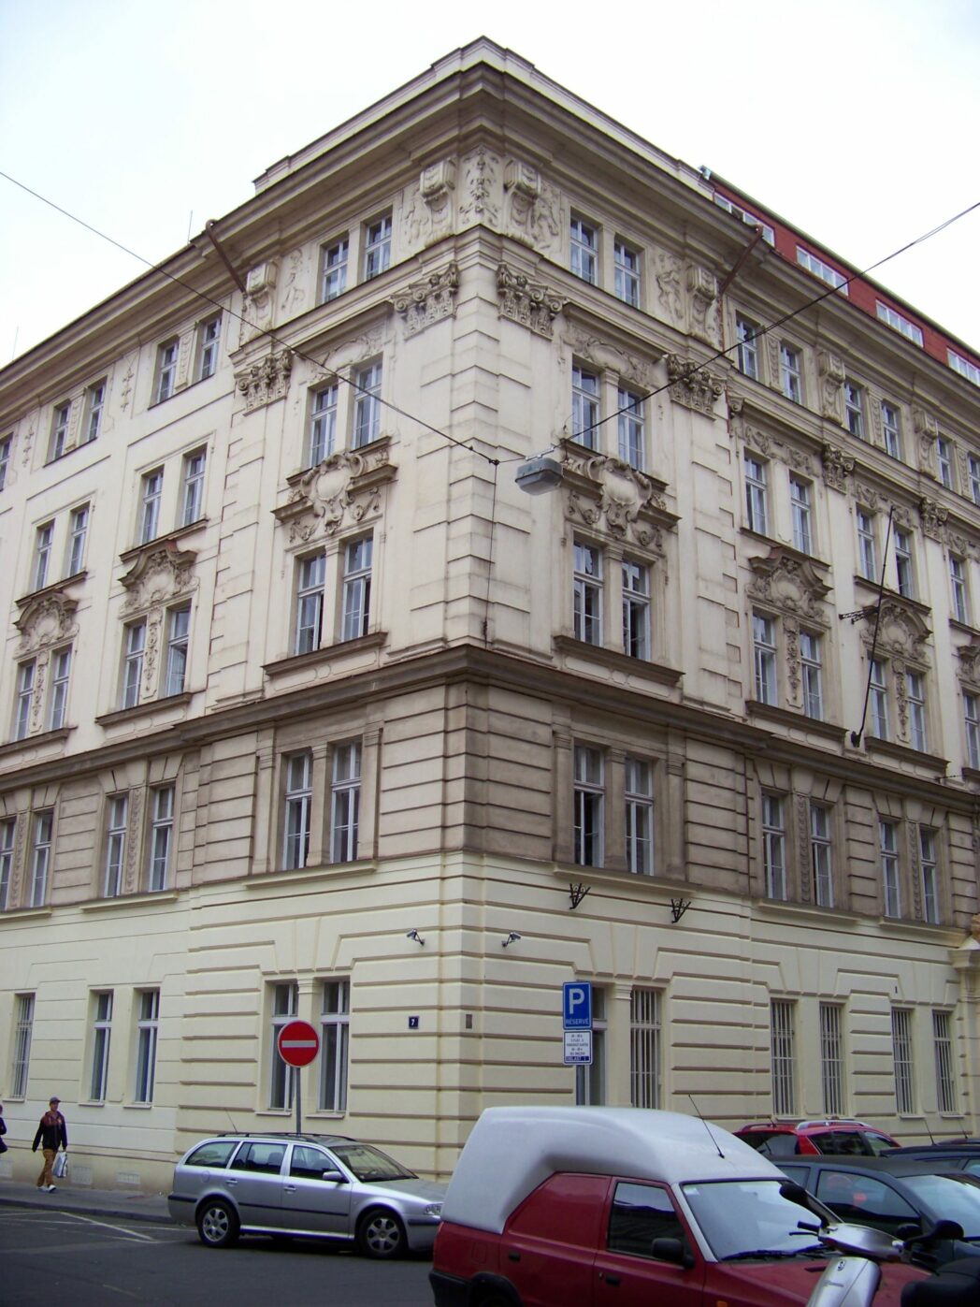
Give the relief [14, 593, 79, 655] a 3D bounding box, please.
[{"bbox_3d":[-11.188,-0.834,34.275,3.200,1.280,0.350,-15,-23,41],"label":"relief"}]

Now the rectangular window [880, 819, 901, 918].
[{"bbox_3d":[9.042,4.924,31.095,0.950,2.260,0.200,16,-23,-40],"label":"rectangular window"}]

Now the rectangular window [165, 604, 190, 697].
[{"bbox_3d":[-6.786,-0.023,30.197,0.973,2.144,0.160,-15,-23,40],"label":"rectangular window"}]

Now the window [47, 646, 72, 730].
[{"bbox_3d":[-10.355,0.901,33.343,0.977,2.093,0.160,-15,-23,40],"label":"window"}]

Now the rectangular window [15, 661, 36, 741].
[{"bbox_3d":[-11.762,1.243,34.706,0.970,2.130,0.200,-15,-23,41],"label":"rectangular window"}]

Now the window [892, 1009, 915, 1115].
[{"bbox_3d":[9.058,8.977,30.000,0.895,2.193,0.160,16,-23,-39],"label":"window"}]

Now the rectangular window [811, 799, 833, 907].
[{"bbox_3d":[7.201,4.397,29.801,0.930,2.230,0.180,16,-23,-40],"label":"rectangular window"}]

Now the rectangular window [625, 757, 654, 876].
[{"bbox_3d":[2.721,3.070,25.527,0.960,2.220,0.200,16,-23,-40],"label":"rectangular window"}]

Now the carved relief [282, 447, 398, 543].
[{"bbox_3d":[-3.057,-3.187,27.110,3.389,1.691,0.420,-15,-23,41],"label":"carved relief"}]

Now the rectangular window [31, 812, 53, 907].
[{"bbox_3d":[-10.336,4.810,31.901,0.900,2.240,0.200,-15,-23,41],"label":"rectangular window"}]

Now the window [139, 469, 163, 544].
[{"bbox_3d":[-8.027,-3.443,32.610,0.970,1.900,0.200,-15,-23,41],"label":"window"}]

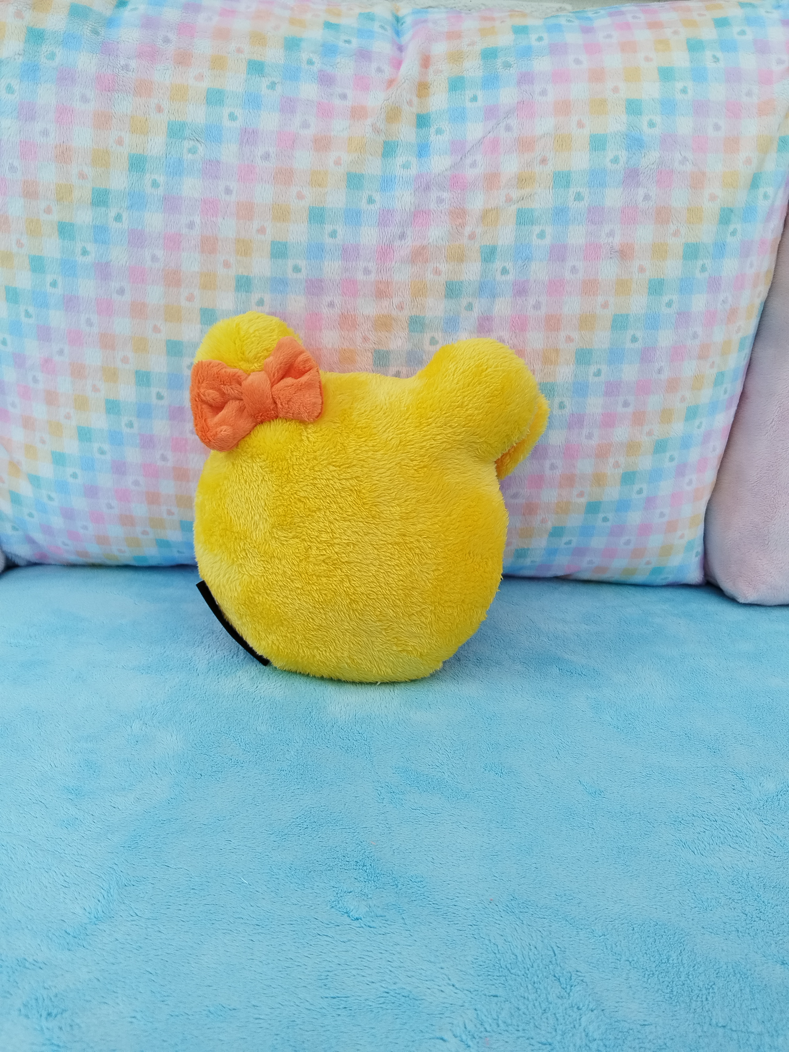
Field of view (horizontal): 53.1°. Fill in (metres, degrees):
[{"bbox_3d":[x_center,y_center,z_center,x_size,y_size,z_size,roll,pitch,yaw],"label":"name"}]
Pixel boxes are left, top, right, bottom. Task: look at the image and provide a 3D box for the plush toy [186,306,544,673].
[{"bbox_3d":[-0.017,-0.020,0.490,0.216,0.233,0.130,8,29,14],"label":"plush toy"}]

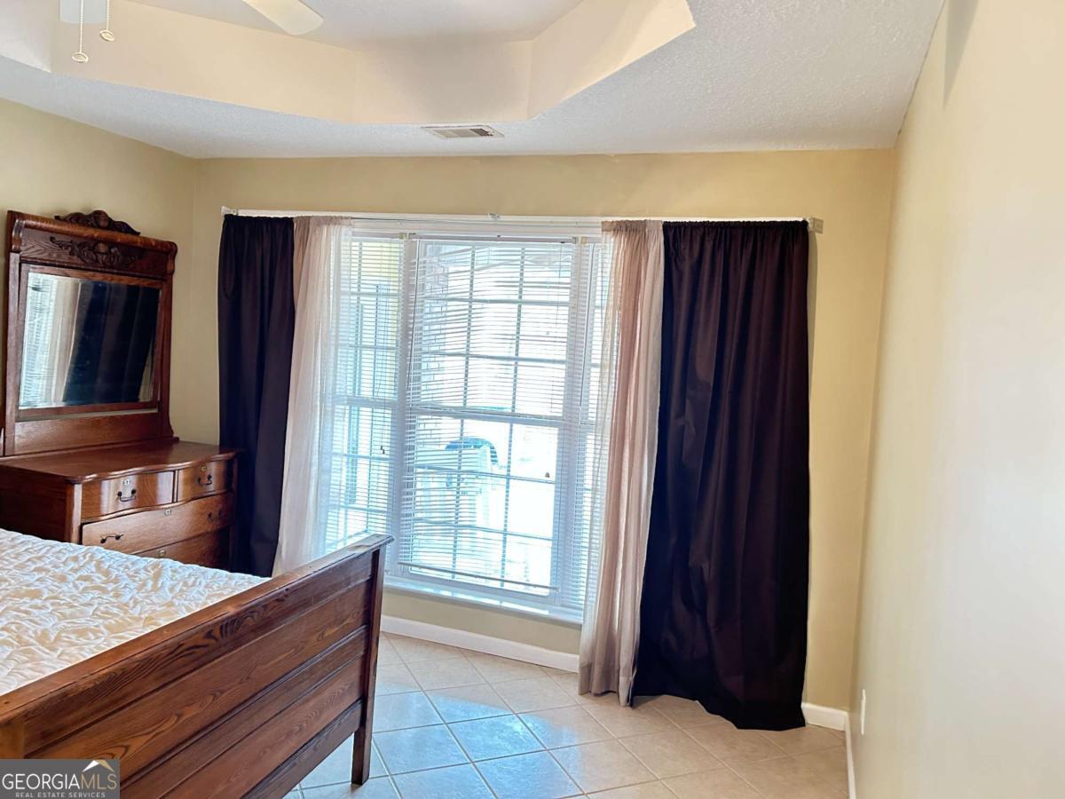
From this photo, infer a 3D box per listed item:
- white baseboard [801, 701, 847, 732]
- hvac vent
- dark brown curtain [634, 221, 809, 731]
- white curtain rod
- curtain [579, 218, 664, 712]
[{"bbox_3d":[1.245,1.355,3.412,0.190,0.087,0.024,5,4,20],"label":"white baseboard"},{"bbox_3d":[-0.297,-1.151,3.461,0.310,0.020,0.190,5,4,20],"label":"hvac vent"},{"bbox_3d":[0.838,0.310,3.399,0.730,2.110,0.185,5,4,20],"label":"dark brown curtain"},{"bbox_3d":[-0.236,-0.860,3.813,3.050,0.065,0.103,5,4,20],"label":"white curtain rod"},{"bbox_3d":[0.379,0.268,3.550,0.310,2.110,0.160,5,4,20],"label":"curtain"}]

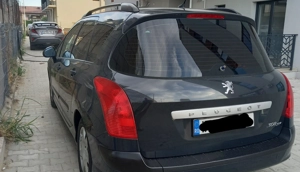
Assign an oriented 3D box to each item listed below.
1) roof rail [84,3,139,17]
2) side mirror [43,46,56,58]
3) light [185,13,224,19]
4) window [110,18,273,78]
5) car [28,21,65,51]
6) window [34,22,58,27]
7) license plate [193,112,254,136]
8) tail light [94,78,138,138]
[{"bbox_3d":[-0.469,-0.722,2.834,0.070,0.085,1.950,-4,12,-23],"label":"roof rail"},{"bbox_3d":[-1.496,-0.499,4.295,0.190,0.165,0.130,-4,12,-23],"label":"side mirror"},{"bbox_3d":[0.419,-0.519,2.163,0.330,0.040,0.040,-4,12,-23],"label":"light"},{"bbox_3d":[0.432,-0.271,2.180,1.350,0.430,0.190,-4,-10,-23],"label":"window"},{"bbox_3d":[-6.030,-2.928,16.615,1.795,1.560,4.360,-4,13,-22],"label":"car"},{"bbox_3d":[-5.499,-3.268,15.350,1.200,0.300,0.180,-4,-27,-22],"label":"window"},{"bbox_3d":[0.532,0.269,2.033,0.520,0.115,0.020,-4,8,-23],"label":"license plate"},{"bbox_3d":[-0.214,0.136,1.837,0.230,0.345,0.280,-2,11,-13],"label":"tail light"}]

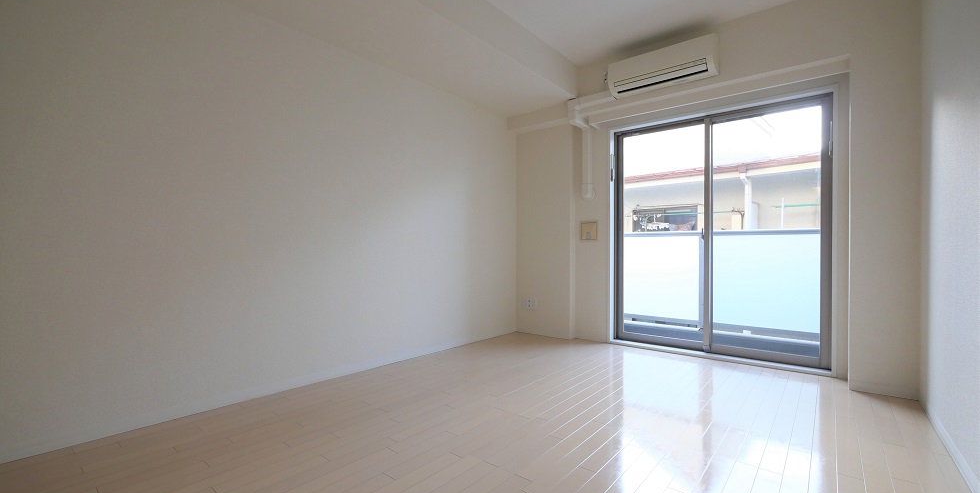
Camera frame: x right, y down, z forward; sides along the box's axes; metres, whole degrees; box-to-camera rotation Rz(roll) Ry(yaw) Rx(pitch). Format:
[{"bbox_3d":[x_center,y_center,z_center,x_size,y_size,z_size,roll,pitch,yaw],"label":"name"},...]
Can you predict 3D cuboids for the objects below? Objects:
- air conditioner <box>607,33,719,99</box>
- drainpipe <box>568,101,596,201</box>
[{"bbox_3d":[1.345,-1.389,3.116,0.778,0.248,0.202,0,0,40],"label":"air conditioner"},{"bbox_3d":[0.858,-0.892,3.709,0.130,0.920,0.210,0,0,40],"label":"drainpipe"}]

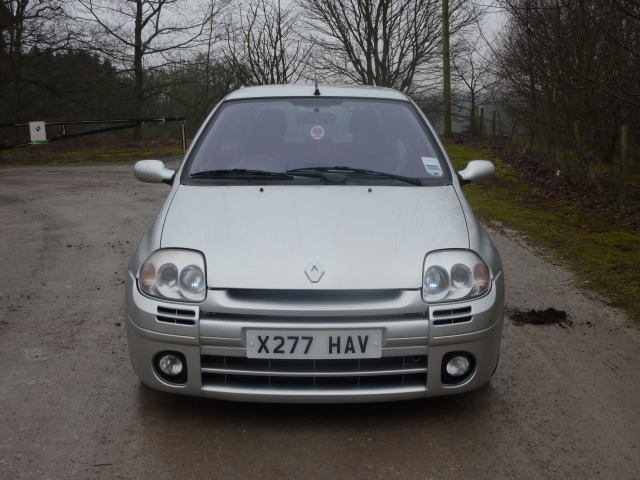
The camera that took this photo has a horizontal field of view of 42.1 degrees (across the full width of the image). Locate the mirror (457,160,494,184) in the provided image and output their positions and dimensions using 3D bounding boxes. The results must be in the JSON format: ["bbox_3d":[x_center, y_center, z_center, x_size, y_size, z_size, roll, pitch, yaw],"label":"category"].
[{"bbox_3d":[0.830,-0.358,4.416,0.200,0.130,0.150,0,10,0],"label":"mirror"}]

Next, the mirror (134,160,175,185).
[{"bbox_3d":[-0.865,-0.358,4.416,0.210,0.130,0.150,0,10,0],"label":"mirror"}]

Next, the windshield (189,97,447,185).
[{"bbox_3d":[-0.018,-0.526,4.335,1.330,0.420,0.700,0,10,0],"label":"windshield"}]

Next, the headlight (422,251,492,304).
[{"bbox_3d":[0.567,0.140,3.439,0.320,0.180,0.270,0,10,0],"label":"headlight"}]

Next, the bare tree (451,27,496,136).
[{"bbox_3d":[5.166,-5.334,28.000,1.700,3.850,1.600,0,10,0],"label":"bare tree"}]

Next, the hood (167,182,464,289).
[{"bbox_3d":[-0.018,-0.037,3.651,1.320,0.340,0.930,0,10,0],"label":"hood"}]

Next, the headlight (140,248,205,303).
[{"bbox_3d":[-0.607,0.140,3.439,0.320,0.180,0.270,0,10,0],"label":"headlight"}]

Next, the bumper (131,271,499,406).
[{"bbox_3d":[-0.020,0.392,3.413,1.640,0.470,0.480,0,10,0],"label":"bumper"}]

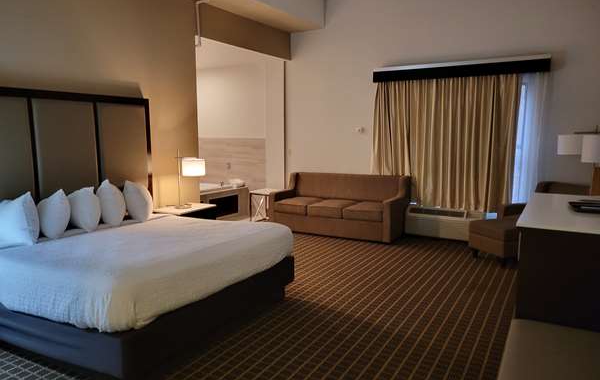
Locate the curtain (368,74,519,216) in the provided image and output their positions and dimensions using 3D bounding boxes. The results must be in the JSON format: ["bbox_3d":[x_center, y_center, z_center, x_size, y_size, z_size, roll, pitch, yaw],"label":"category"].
[{"bbox_3d":[2.056,-0.687,6.617,2.072,1.952,0.128,4,9,30],"label":"curtain"}]

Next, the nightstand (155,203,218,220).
[{"bbox_3d":[-1.404,0.558,5.593,0.432,0.651,0.704,4,9,30],"label":"nightstand"}]

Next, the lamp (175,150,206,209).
[{"bbox_3d":[-1.400,-0.130,5.568,0.360,0.727,0.248,4,9,30],"label":"lamp"}]

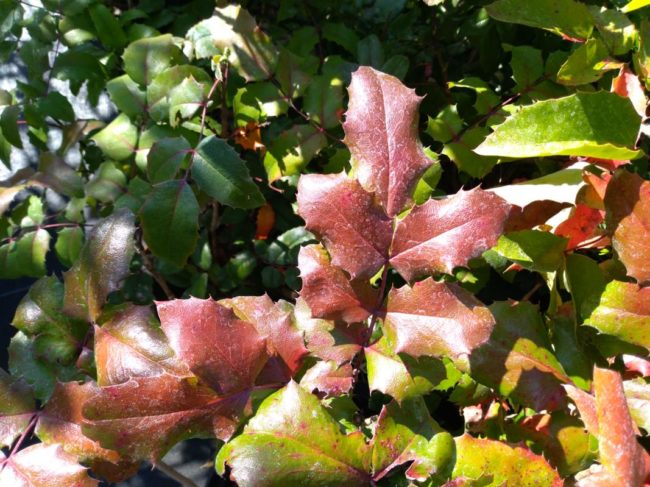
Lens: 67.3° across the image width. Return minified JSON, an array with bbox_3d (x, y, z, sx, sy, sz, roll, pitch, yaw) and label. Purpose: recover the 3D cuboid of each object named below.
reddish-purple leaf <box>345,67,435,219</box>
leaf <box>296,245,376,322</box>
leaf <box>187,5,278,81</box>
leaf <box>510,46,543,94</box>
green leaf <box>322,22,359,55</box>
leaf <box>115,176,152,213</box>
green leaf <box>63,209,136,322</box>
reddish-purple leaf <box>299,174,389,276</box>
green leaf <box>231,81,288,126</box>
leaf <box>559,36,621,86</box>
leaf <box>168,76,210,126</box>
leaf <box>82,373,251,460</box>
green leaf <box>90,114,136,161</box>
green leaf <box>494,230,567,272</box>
[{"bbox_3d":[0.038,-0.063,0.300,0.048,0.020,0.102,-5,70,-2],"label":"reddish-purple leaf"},{"bbox_3d":[0.008,0.027,0.295,0.058,0.017,0.043,32,78,14],"label":"leaf"},{"bbox_3d":[-0.074,-0.156,0.400,0.081,0.022,0.051,31,84,7],"label":"leaf"},{"bbox_3d":[0.220,-0.189,0.530,0.034,0.053,0.010,-2,-2,17],"label":"leaf"},{"bbox_3d":[0.020,-0.254,0.600,0.058,0.013,0.046,39,74,13],"label":"green leaf"},{"bbox_3d":[-0.184,-0.048,0.470,0.043,0.012,0.046,-39,70,-9],"label":"leaf"},{"bbox_3d":[-0.149,0.013,0.325,0.039,0.020,0.080,9,70,-12],"label":"green leaf"},{"bbox_3d":[0.011,-0.016,0.301,0.046,0.018,0.082,-39,64,-10],"label":"reddish-purple leaf"},{"bbox_3d":[-0.073,-0.159,0.550,0.063,0.018,0.053,6,64,3],"label":"green leaf"},{"bbox_3d":[0.187,-0.128,0.350,0.046,0.012,0.030,-32,82,-5],"label":"leaf"},{"bbox_3d":[-0.140,-0.145,0.500,0.044,0.018,0.052,-27,61,-9],"label":"leaf"},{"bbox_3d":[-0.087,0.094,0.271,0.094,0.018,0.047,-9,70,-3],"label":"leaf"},{"bbox_3d":[-0.217,-0.109,0.500,0.045,0.011,0.045,16,80,-11],"label":"green leaf"},{"bbox_3d":[0.141,0.005,0.335,0.049,0.014,0.033,6,64,3],"label":"green leaf"}]

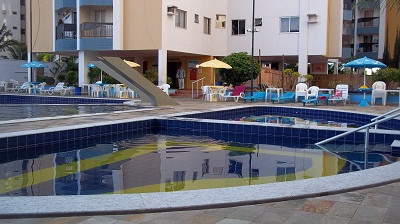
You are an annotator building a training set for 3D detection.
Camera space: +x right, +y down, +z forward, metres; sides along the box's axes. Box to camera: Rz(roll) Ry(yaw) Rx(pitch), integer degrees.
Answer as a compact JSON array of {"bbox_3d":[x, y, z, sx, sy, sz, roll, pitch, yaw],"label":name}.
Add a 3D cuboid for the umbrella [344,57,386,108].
[{"bbox_3d":[7.560,-1.384,18.901,1.950,2.300,1.950,2,5,22],"label":"umbrella"}]

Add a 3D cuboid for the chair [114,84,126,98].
[{"bbox_3d":[-4.492,-1.172,23.300,0.570,0.800,0.560,3,5,32],"label":"chair"}]

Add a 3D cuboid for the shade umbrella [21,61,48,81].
[{"bbox_3d":[-10.960,-2.283,27.600,1.850,2.220,1.850,-1,5,-22],"label":"shade umbrella"}]

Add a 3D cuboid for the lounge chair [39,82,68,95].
[{"bbox_3d":[-9.998,-1.603,28.678,1.650,0.800,0.680,-3,6,-45],"label":"lounge chair"}]

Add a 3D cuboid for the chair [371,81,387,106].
[{"bbox_3d":[7.672,-0.756,17.800,0.600,1.040,0.620,2,5,21],"label":"chair"}]

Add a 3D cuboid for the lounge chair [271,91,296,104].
[{"bbox_3d":[4.220,-0.722,21.173,0.620,0.550,1.650,3,5,27],"label":"lounge chair"}]

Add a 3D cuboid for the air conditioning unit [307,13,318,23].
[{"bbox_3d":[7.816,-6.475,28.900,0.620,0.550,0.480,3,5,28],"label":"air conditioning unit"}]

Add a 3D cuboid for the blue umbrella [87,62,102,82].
[{"bbox_3d":[-5.665,-1.939,24.000,1.750,2.200,1.750,0,4,-13],"label":"blue umbrella"}]

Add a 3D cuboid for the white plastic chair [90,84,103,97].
[{"bbox_3d":[-6.333,-1.326,25.649,0.570,0.800,0.570,4,5,34],"label":"white plastic chair"}]

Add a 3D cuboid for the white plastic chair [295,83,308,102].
[{"bbox_3d":[5.348,-0.981,22.105,0.580,0.960,0.600,2,4,13],"label":"white plastic chair"}]

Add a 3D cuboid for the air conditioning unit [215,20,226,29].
[{"bbox_3d":[1.533,-6.527,31.100,0.720,0.540,0.550,-1,5,-25],"label":"air conditioning unit"}]

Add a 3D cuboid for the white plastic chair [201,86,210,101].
[{"bbox_3d":[0.301,-0.993,21.600,0.550,0.800,0.550,4,6,41],"label":"white plastic chair"}]

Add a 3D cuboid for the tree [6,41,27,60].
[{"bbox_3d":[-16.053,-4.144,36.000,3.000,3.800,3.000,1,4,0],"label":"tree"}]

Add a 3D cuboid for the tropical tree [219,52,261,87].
[{"bbox_3d":[2.453,-2.560,26.087,2.550,2.350,2.500,1,4,0],"label":"tropical tree"}]

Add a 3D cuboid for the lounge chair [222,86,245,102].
[{"bbox_3d":[1.627,-0.855,20.200,0.680,0.780,1.500,4,5,37],"label":"lounge chair"}]

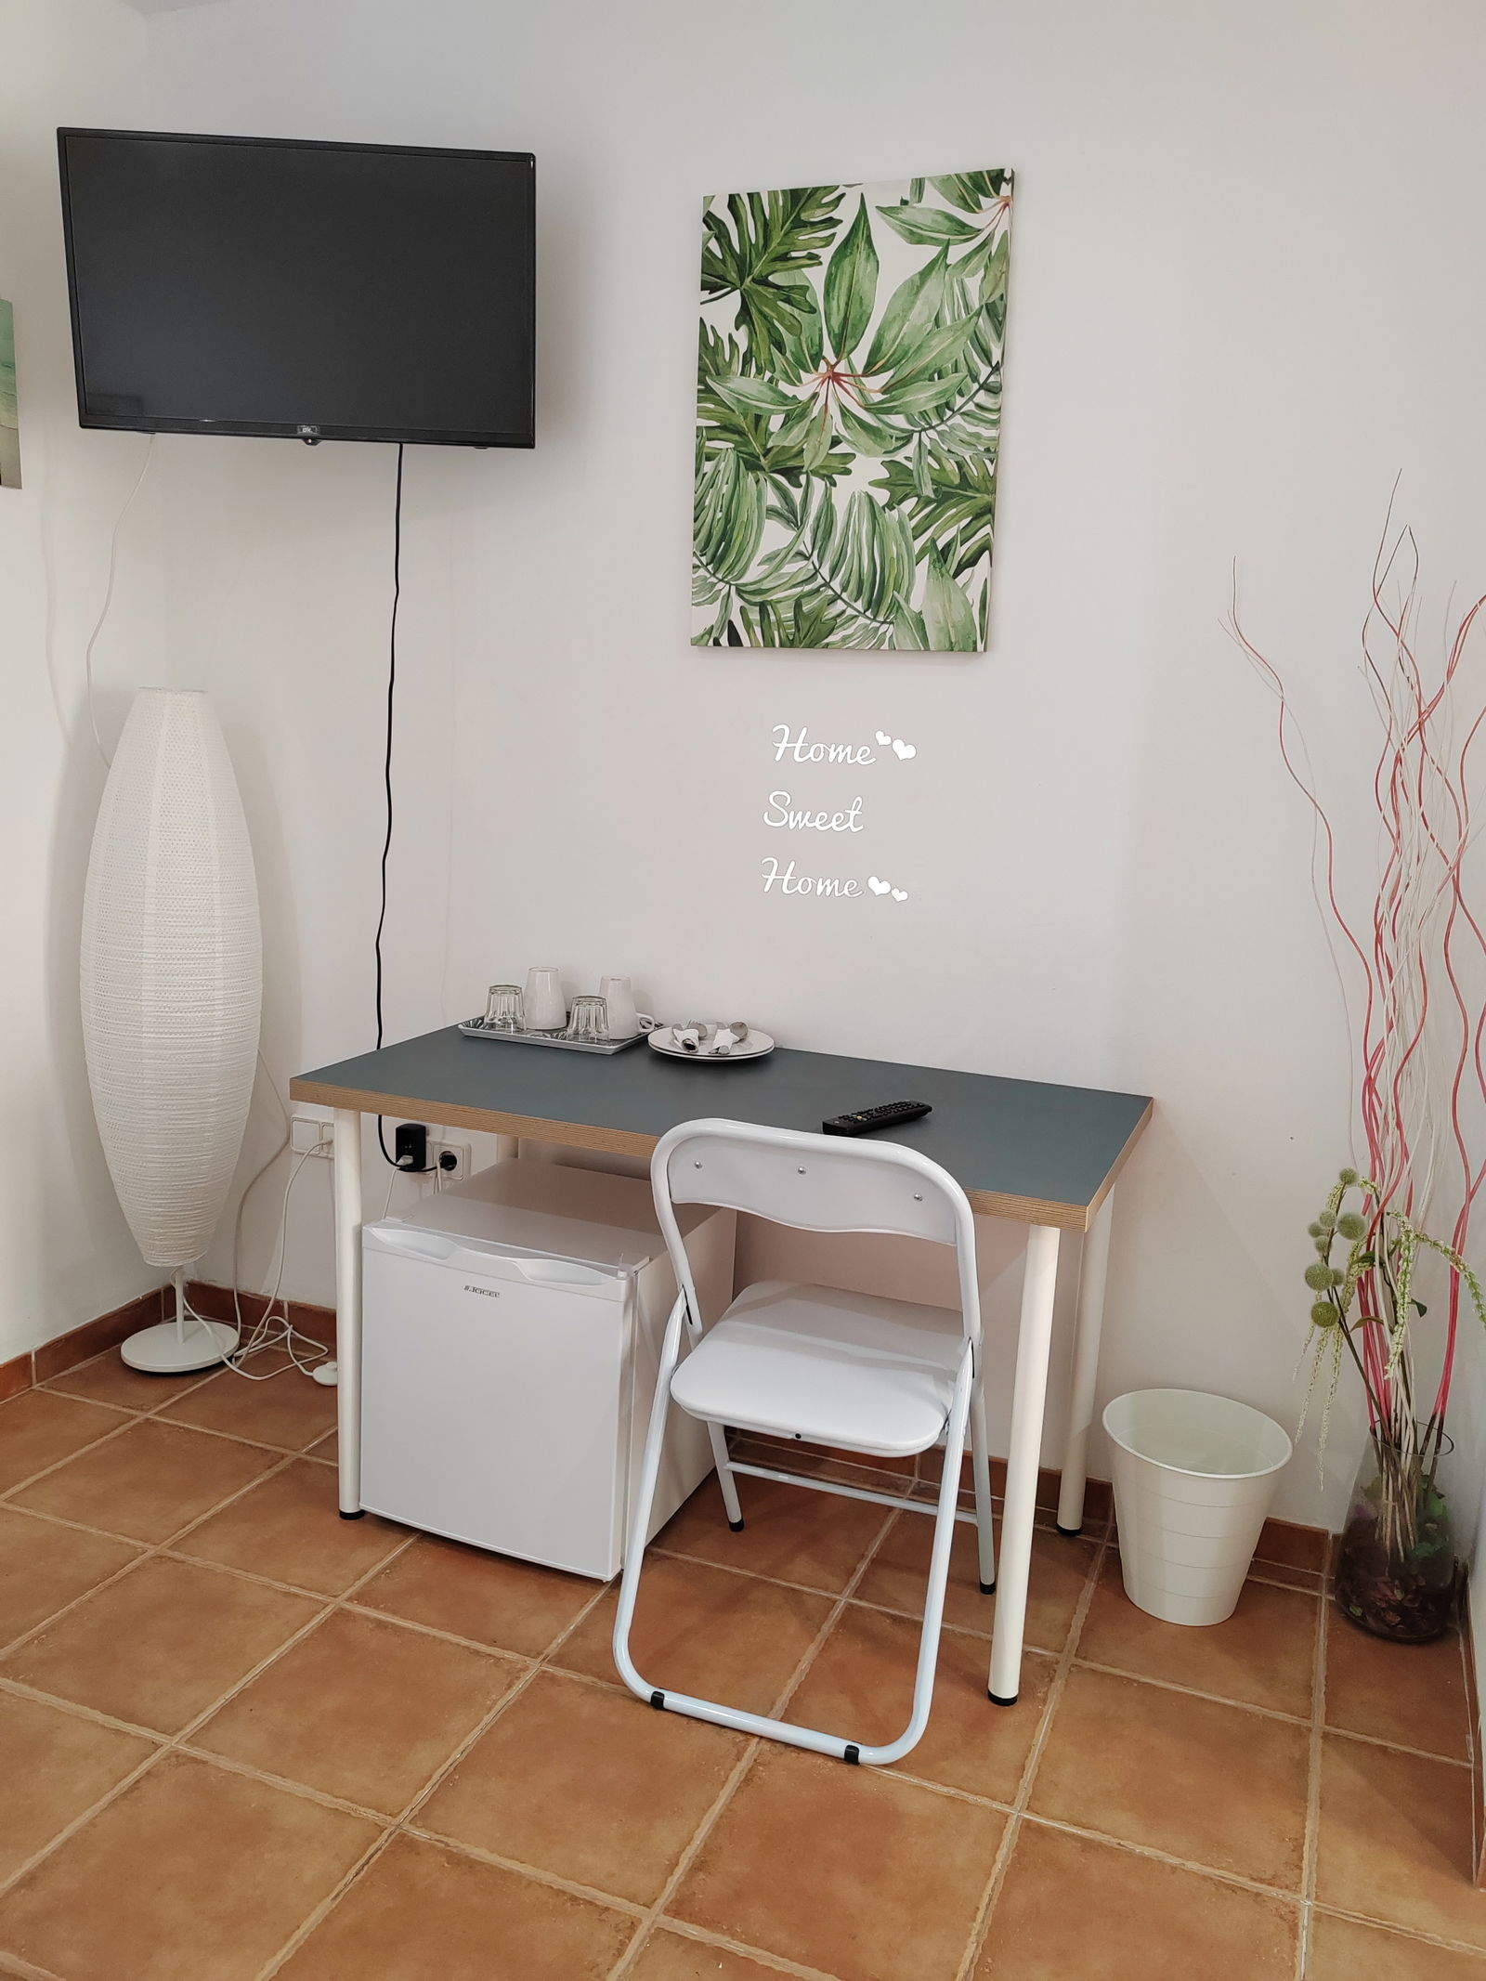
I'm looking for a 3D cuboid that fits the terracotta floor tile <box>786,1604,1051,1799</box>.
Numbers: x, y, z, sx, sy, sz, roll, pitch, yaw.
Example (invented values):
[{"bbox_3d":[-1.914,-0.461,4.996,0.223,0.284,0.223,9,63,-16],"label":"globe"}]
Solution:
[{"bbox_3d":[0.248,0.973,2.122,0.320,0.010,0.320,7,12,22],"label":"terracotta floor tile"}]

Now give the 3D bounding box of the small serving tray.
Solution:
[{"bbox_3d":[-0.311,0.071,2.701,0.303,0.020,0.195,7,12,22],"label":"small serving tray"}]

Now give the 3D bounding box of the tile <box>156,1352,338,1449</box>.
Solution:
[{"bbox_3d":[-0.869,0.772,2.923,0.320,0.010,0.320,7,12,22],"label":"tile"}]

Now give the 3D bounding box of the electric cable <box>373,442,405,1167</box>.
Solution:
[{"bbox_3d":[-0.658,-0.314,2.871,0.065,1.350,0.045,7,12,22],"label":"electric cable"}]

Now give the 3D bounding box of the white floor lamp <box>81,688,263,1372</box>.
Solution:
[{"bbox_3d":[-1.087,0.086,2.963,0.322,1.320,0.322,7,12,21],"label":"white floor lamp"}]

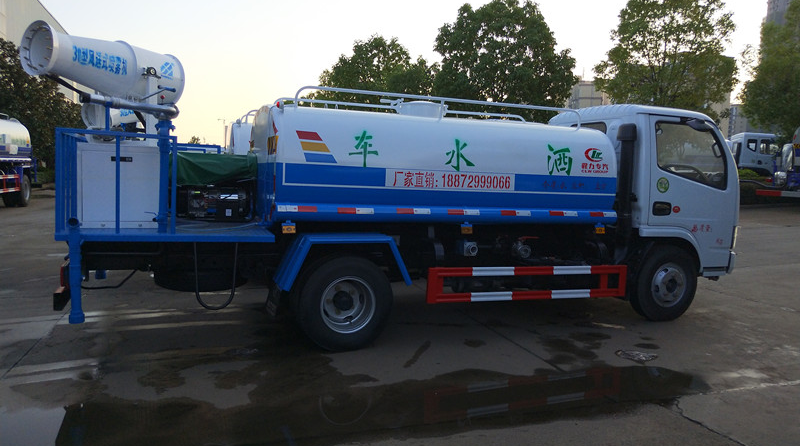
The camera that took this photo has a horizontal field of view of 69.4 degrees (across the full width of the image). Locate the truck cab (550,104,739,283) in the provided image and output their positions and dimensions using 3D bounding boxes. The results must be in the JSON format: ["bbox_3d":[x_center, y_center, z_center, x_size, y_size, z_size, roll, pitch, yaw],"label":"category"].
[{"bbox_3d":[2.606,-0.369,6.531,1.480,1.730,1.820,0,4,-19],"label":"truck cab"}]

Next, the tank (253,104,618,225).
[{"bbox_3d":[0.242,-0.518,5.723,3.200,1.020,1.820,0,4,-19],"label":"tank"}]

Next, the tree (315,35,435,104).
[{"bbox_3d":[-1.376,-5.478,30.000,6.300,8.500,6.300,1,4,0],"label":"tree"}]

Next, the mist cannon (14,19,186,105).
[{"bbox_3d":[-2.373,-1.265,4.700,0.500,0.510,1.170,3,1,27],"label":"mist cannon"}]

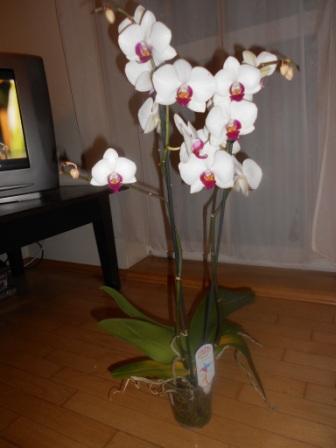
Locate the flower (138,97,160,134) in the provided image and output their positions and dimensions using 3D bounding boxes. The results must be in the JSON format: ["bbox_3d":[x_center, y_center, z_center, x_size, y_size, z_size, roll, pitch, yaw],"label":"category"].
[{"bbox_3d":[-0.032,-0.198,0.615,0.040,0.070,0.072,2,15,32],"label":"flower"}]

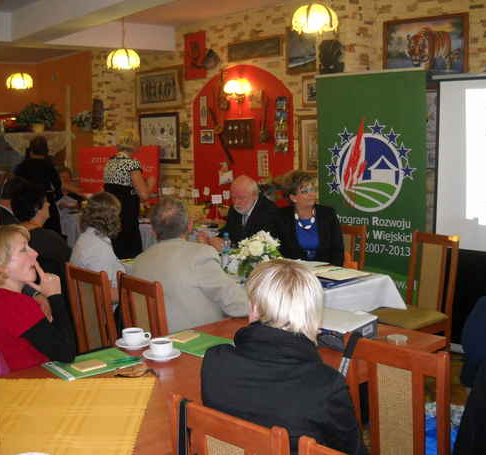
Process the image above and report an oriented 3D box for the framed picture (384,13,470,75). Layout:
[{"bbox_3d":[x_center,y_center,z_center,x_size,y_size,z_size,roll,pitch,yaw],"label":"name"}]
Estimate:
[{"bbox_3d":[1.645,-1.577,5.998,0.800,0.630,0.040,5,10,38],"label":"framed picture"}]

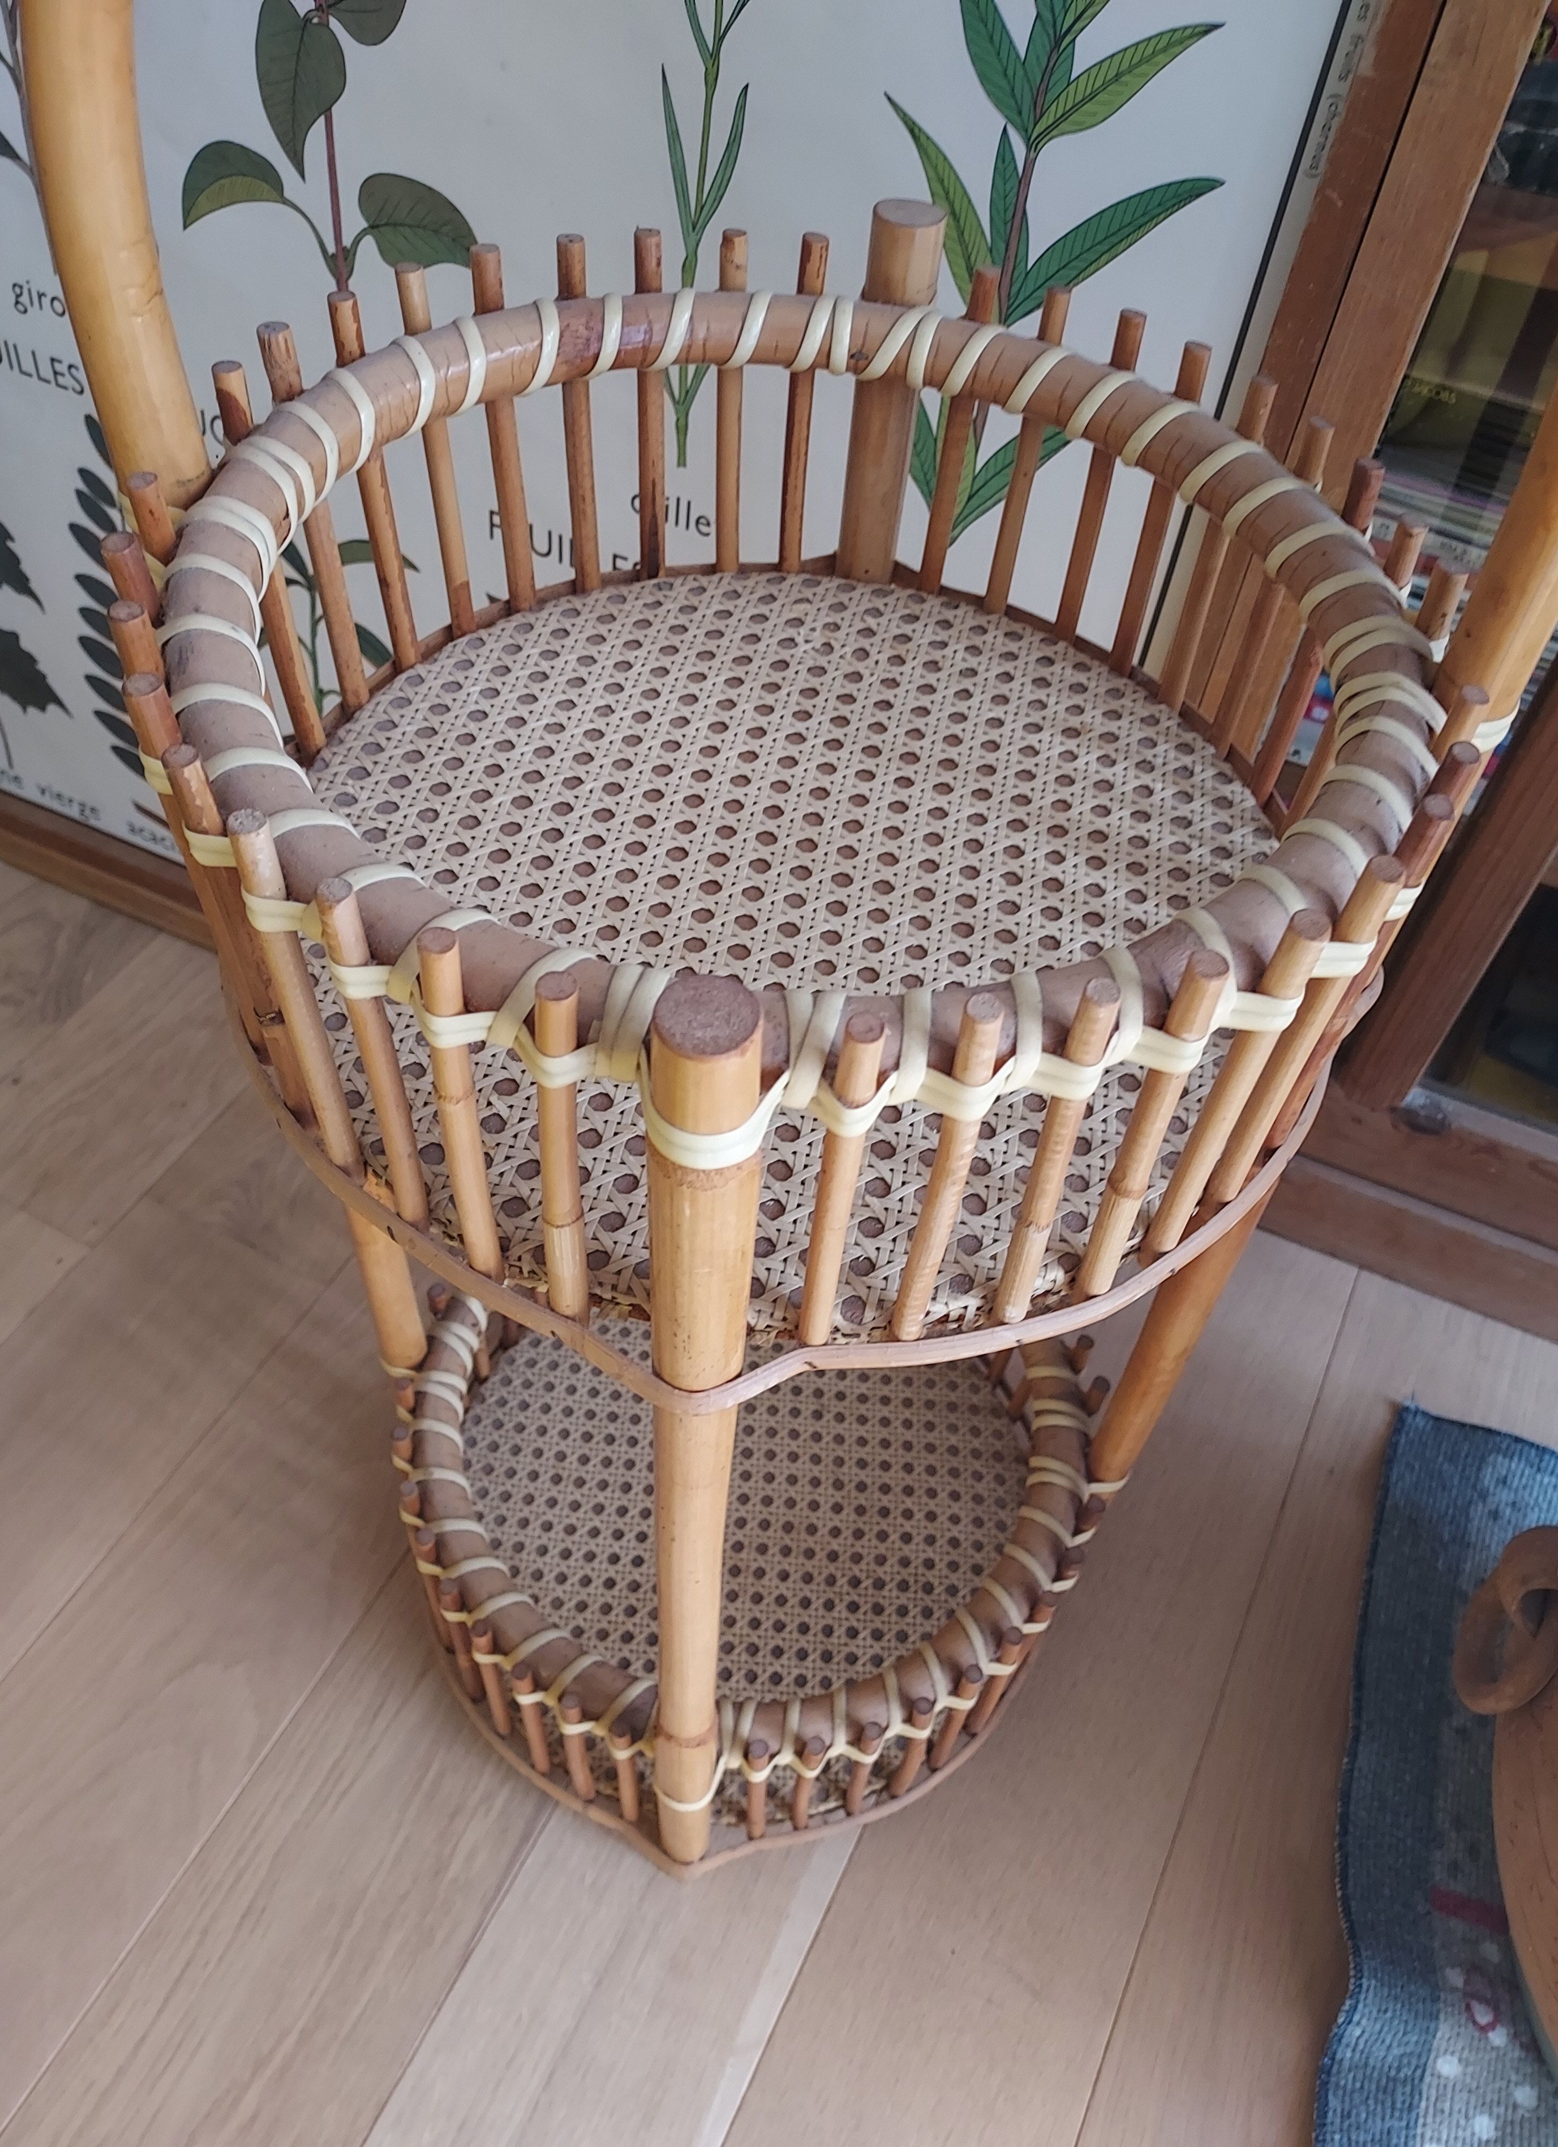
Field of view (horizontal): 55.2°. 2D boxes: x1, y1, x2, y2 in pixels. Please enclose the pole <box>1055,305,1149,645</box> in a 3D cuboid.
[{"bbox_3d":[0.112,-0.203,0.522,0.008,0.123,0.008,12,53,7],"label":"pole"}]

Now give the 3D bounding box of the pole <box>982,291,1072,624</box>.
[{"bbox_3d":[0.085,-0.207,0.512,0.007,0.121,0.007,25,55,15],"label":"pole"}]

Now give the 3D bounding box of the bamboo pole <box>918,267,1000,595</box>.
[{"bbox_3d":[0.062,-0.217,0.519,0.008,0.121,0.008,18,53,9],"label":"bamboo pole"}]

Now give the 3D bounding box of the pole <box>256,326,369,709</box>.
[{"bbox_3d":[-0.146,-0.172,0.476,0.009,0.131,0.009,-12,53,-13],"label":"pole"}]

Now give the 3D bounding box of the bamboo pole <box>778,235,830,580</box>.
[{"bbox_3d":[0.009,-0.229,0.525,0.008,0.121,0.008,3,50,-2],"label":"bamboo pole"}]

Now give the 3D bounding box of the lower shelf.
[{"bbox_3d":[-0.017,0.194,0.768,0.344,0.136,0.344,8,51,3],"label":"lower shelf"}]

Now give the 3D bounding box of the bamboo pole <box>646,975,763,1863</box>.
[{"bbox_3d":[-0.029,0.182,0.486,0.022,0.595,0.022,8,50,2],"label":"bamboo pole"}]

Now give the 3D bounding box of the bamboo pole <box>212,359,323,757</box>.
[{"bbox_3d":[-0.155,-0.151,0.459,0.009,0.132,0.009,-12,52,-15],"label":"bamboo pole"}]

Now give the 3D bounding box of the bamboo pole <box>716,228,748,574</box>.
[{"bbox_3d":[-0.017,-0.230,0.524,0.008,0.121,0.008,-4,50,-7],"label":"bamboo pole"}]

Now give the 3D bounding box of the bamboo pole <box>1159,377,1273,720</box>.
[{"bbox_3d":[0.146,-0.172,0.499,0.008,0.123,0.008,16,53,11],"label":"bamboo pole"}]

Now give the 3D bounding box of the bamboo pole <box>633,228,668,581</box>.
[{"bbox_3d":[-0.044,-0.227,0.520,0.009,0.121,0.009,-11,51,-13],"label":"bamboo pole"}]

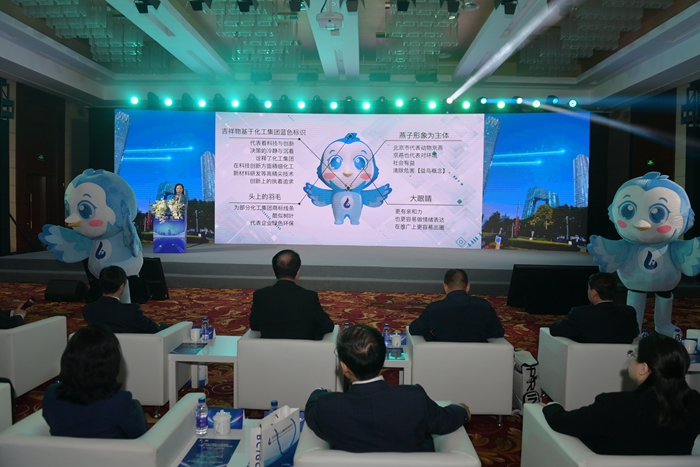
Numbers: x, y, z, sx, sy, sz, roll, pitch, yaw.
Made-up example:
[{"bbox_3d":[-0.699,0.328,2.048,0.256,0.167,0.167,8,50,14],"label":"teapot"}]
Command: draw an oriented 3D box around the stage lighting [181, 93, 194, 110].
[{"bbox_3d":[-4.631,-3.762,13.300,0.400,0.500,0.380,1,3,0],"label":"stage lighting"}]

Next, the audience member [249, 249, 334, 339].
[{"bbox_3d":[-0.484,0.767,3.930,0.660,1.270,0.850,1,3,2],"label":"audience member"}]

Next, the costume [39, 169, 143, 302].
[{"bbox_3d":[-3.790,0.128,6.950,1.420,2.150,1.050,1,3,9],"label":"costume"}]

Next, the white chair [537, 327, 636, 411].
[{"bbox_3d":[1.940,1.124,3.680,0.770,0.650,0.600,1,3,-3],"label":"white chair"}]

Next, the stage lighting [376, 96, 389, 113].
[{"bbox_3d":[0.926,-3.676,13.300,0.360,0.460,0.360,1,3,0],"label":"stage lighting"}]

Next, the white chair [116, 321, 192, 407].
[{"bbox_3d":[-1.727,1.050,3.771,0.724,0.584,0.588,1,3,3],"label":"white chair"}]

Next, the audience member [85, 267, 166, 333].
[{"bbox_3d":[-1.860,0.811,3.970,0.660,1.140,0.850,1,3,12],"label":"audience member"}]

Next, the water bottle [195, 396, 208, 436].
[{"bbox_3d":[-0.732,0.901,2.300,0.061,0.190,0.061,1,3,0],"label":"water bottle"}]

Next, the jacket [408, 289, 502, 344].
[{"bbox_3d":[0.858,0.749,3.760,0.740,0.600,0.420,1,3,0],"label":"jacket"}]

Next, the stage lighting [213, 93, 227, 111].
[{"bbox_3d":[-3.719,-3.762,13.300,0.400,0.500,0.380,1,3,0],"label":"stage lighting"}]

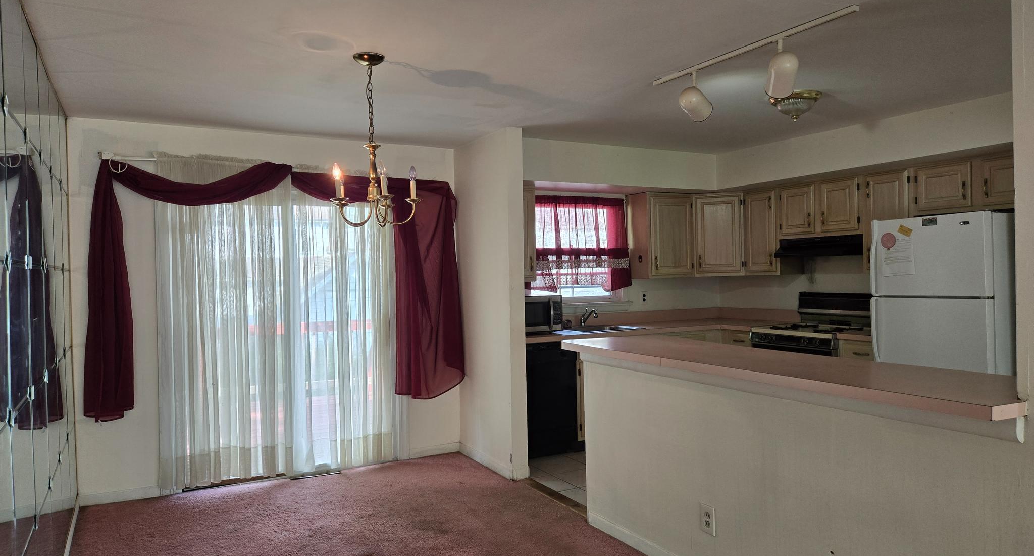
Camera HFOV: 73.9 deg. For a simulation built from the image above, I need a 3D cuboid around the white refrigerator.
[{"bbox_3d":[2.881,0.481,4.446,0.770,1.735,0.760,-1,1,-29],"label":"white refrigerator"}]

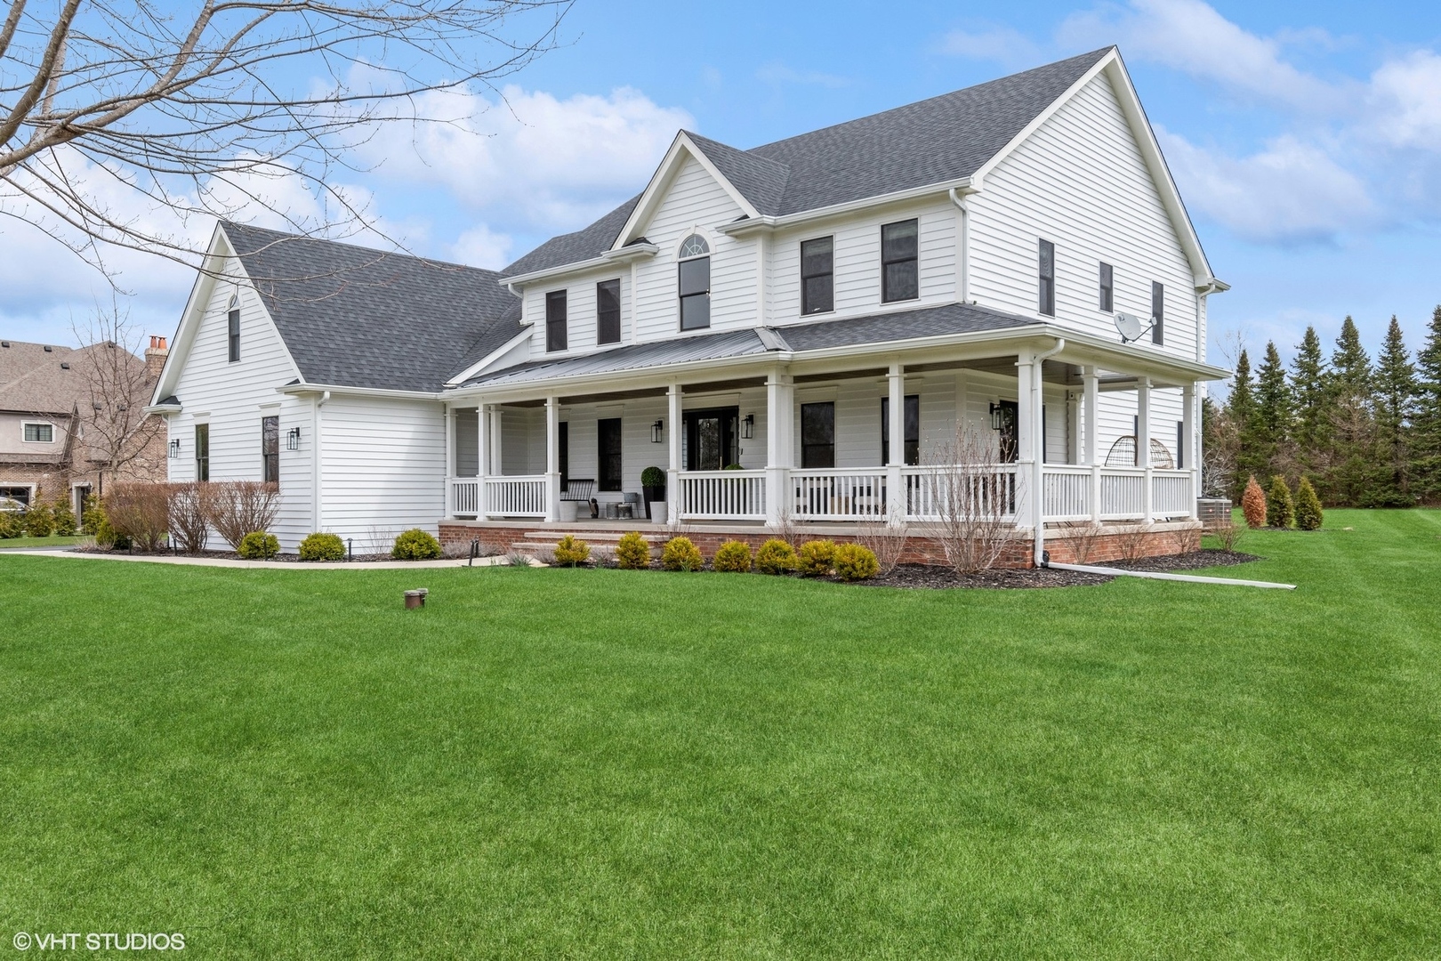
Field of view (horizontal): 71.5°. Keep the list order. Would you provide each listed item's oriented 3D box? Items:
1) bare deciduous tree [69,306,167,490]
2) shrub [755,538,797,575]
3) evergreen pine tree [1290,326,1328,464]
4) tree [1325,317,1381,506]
[{"bbox_3d":[-21.690,-2.249,36.000,3.400,8.500,3.400,0,-1,0],"label":"bare deciduous tree"},{"bbox_3d":[0.794,1.094,14.400,0.590,0.535,0.590,0,-1,0],"label":"shrub"},{"bbox_3d":[35.272,-3.849,60.000,3.000,10.800,3.000,0,-1,0],"label":"evergreen pine tree"},{"bbox_3d":[43.198,-4.703,68.500,3.500,12.952,3.500,0,-1,0],"label":"tree"}]

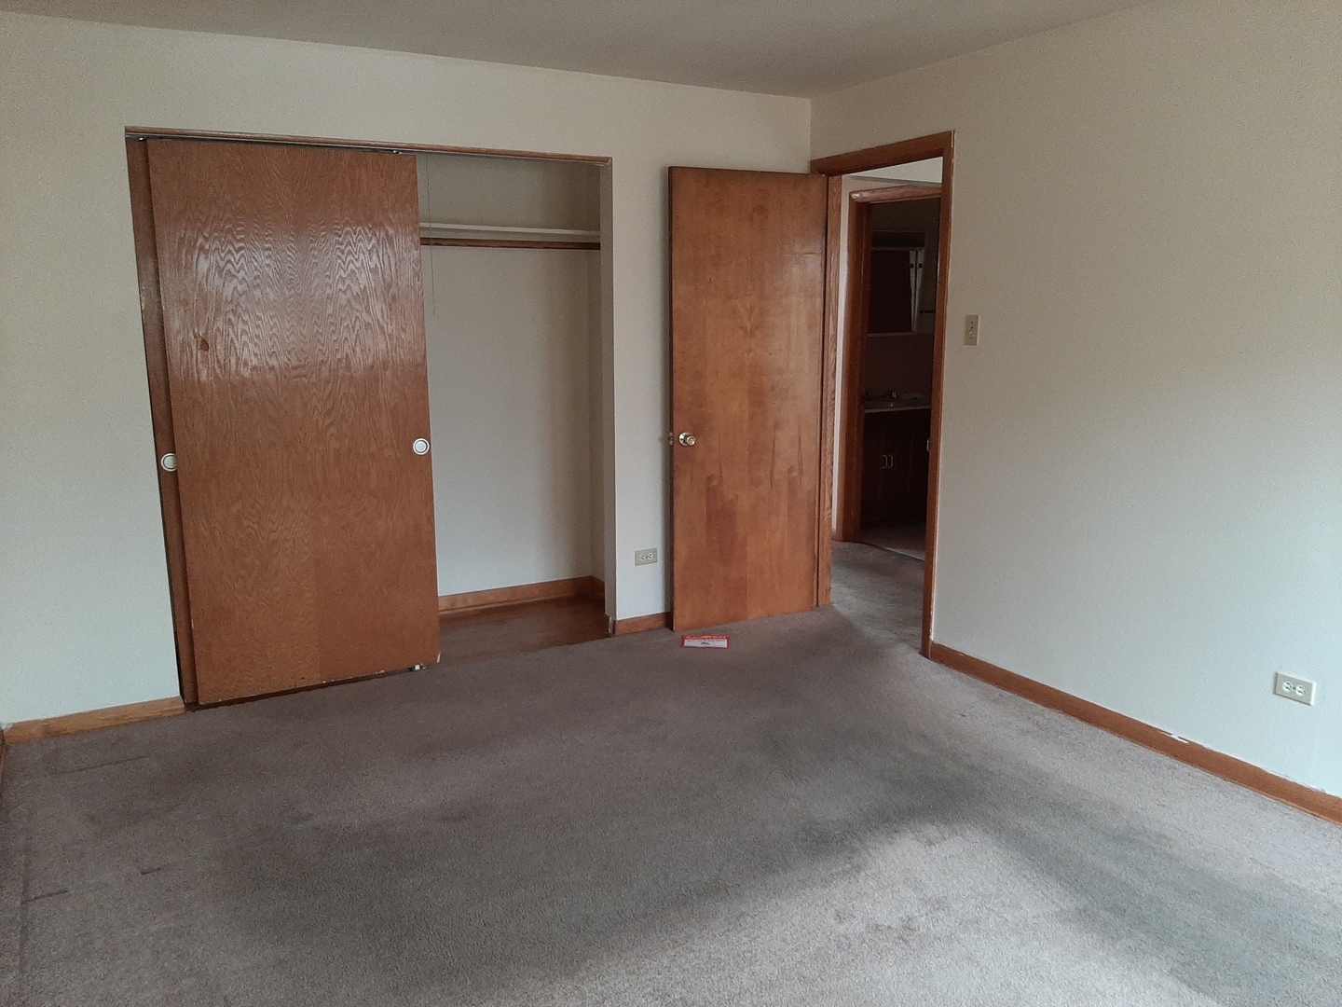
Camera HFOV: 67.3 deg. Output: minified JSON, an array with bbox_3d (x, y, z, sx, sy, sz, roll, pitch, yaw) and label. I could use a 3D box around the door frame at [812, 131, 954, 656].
[{"bbox_3d":[0.938,-0.470,4.510,0.165,2.130,0.904,-7,13,-29],"label":"door frame"}]

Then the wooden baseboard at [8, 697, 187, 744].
[{"bbox_3d":[-2.056,0.774,3.611,0.563,0.076,0.018,-7,13,-29],"label":"wooden baseboard"}]

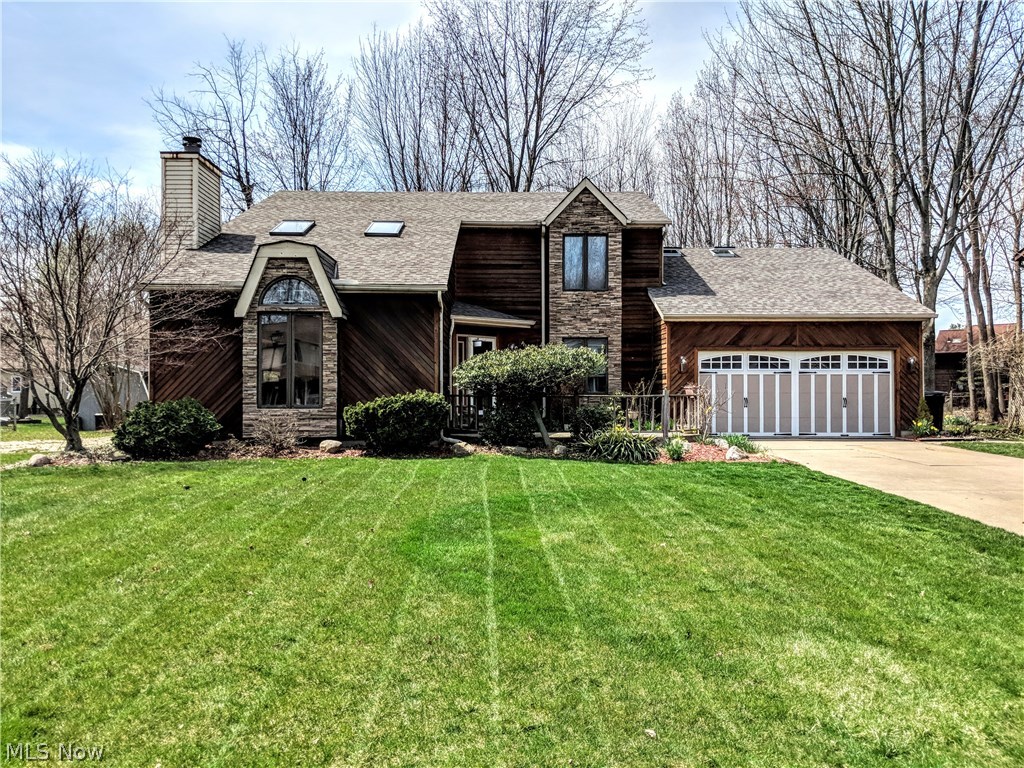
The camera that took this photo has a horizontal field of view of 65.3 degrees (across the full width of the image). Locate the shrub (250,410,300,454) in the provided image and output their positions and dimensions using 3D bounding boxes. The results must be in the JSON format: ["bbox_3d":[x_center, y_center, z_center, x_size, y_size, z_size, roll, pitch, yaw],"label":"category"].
[{"bbox_3d":[-4.950,1.000,16.800,1.020,0.850,0.950,0,0,-1],"label":"shrub"}]

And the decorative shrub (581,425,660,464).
[{"bbox_3d":[2.130,1.130,15.700,1.540,0.680,1.350,0,0,-1],"label":"decorative shrub"}]

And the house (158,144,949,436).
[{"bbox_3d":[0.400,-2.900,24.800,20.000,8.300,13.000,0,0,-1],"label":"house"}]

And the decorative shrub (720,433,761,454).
[{"bbox_3d":[4.750,1.240,16.600,0.800,0.420,0.650,0,0,-1],"label":"decorative shrub"}]

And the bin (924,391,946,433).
[{"bbox_3d":[11.050,0.720,20.900,0.620,1.090,0.720,0,0,-1],"label":"bin"}]

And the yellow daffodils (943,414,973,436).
[{"bbox_3d":[11.300,1.050,20.300,0.760,0.500,0.650,0,0,-1],"label":"yellow daffodils"}]

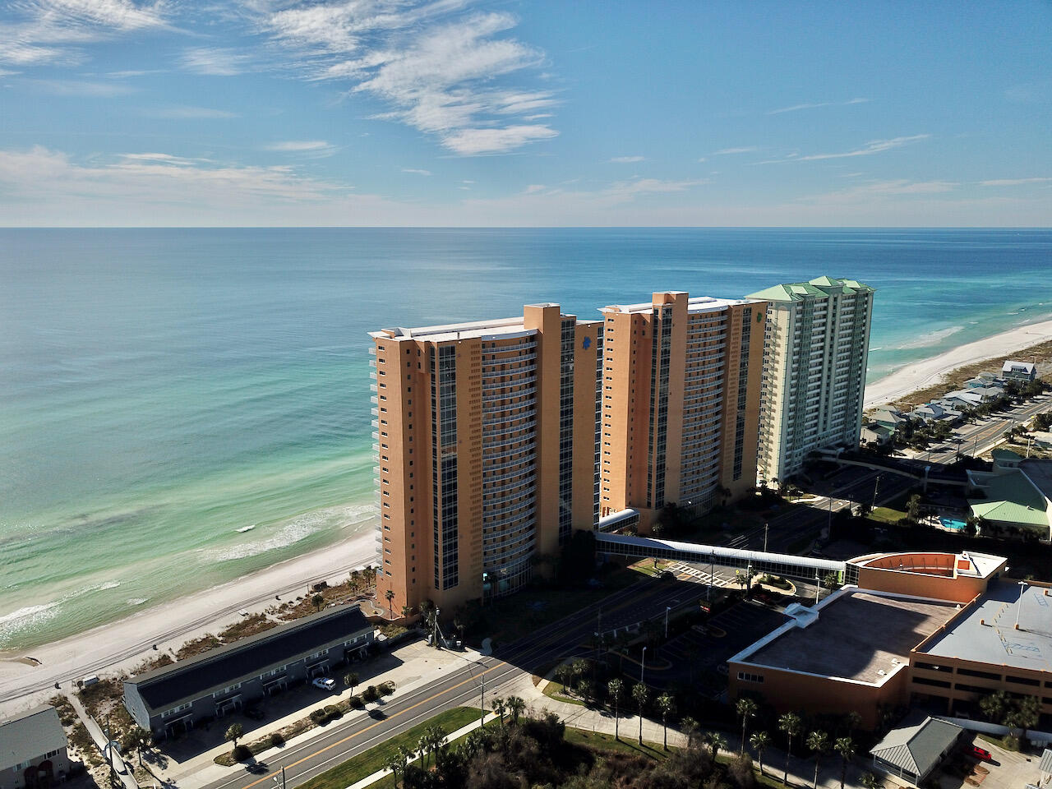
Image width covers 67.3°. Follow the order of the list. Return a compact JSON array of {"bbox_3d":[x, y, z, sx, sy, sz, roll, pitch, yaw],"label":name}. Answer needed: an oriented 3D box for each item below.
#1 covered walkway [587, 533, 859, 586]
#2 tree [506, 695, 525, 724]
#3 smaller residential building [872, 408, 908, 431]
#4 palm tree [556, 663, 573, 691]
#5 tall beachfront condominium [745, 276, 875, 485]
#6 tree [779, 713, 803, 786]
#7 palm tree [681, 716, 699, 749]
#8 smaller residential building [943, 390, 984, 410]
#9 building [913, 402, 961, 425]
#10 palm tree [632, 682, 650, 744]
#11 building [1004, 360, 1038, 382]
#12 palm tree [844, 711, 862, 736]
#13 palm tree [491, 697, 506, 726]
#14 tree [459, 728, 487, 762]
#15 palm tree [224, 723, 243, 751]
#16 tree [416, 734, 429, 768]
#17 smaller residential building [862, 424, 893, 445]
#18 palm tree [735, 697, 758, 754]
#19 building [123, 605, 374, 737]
[{"bbox_3d":[53.570,44.730,218.640,69.150,4.900,4.300,4,13,17],"label":"covered walkway"},{"bbox_3d":[-2.244,63.694,159.145,3.474,6.226,3.474,0,12,0],"label":"tree"},{"bbox_3d":[171.460,13.190,375.640,11.500,9.000,13.600,-11,16,-41],"label":"smaller residential building"},{"bbox_3d":[8.090,60.570,168.480,3.400,6.200,3.400,0,12,0],"label":"palm tree"},{"bbox_3d":[116.635,-9.480,327.970,70.500,77.916,20.500,-11,17,-42],"label":"tall beachfront condominium"},{"bbox_3d":[45.824,62.114,138.122,3.980,14.050,3.980,0,12,0],"label":"tree"},{"bbox_3d":[31.359,64.771,150.292,3.285,7.864,3.285,0,12,0],"label":"palm tree"},{"bbox_3d":[232.927,4.134,419.732,13.500,7.800,15.500,-11,16,-41],"label":"smaller residential building"},{"bbox_3d":[211.500,9.731,405.719,14.000,7.500,18.000,-11,16,-41],"label":"building"},{"bbox_3d":[22.060,61.140,150.730,3.400,12.600,3.400,0,12,0],"label":"palm tree"},{"bbox_3d":[310.272,-14.408,497.284,10.460,11.370,15.610,-11,16,-41],"label":"building"},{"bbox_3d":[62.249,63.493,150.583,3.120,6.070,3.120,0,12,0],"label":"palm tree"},{"bbox_3d":[-5.010,63.180,157.160,3.000,5.900,3.000,0,12,0],"label":"palm tree"},{"bbox_3d":[-9.760,64.507,144.075,5.070,6.840,5.070,0,12,0],"label":"tree"},{"bbox_3d":[-56.168,65.645,151.968,3.467,5.446,3.467,0,12,0],"label":"palm tree"},{"bbox_3d":[-19.210,65.996,145.795,2.607,7.369,2.607,0,12,0],"label":"tree"},{"bbox_3d":[156.980,17.850,358.370,11.500,7.200,13.000,-11,16,-41],"label":"smaller residential building"},{"bbox_3d":[40.026,61.391,144.326,4.010,12.830,4.010,0,12,0],"label":"palm tree"},{"bbox_3d":[-59.592,58.943,175.265,50.800,8.700,14.300,-11,16,-42],"label":"building"}]

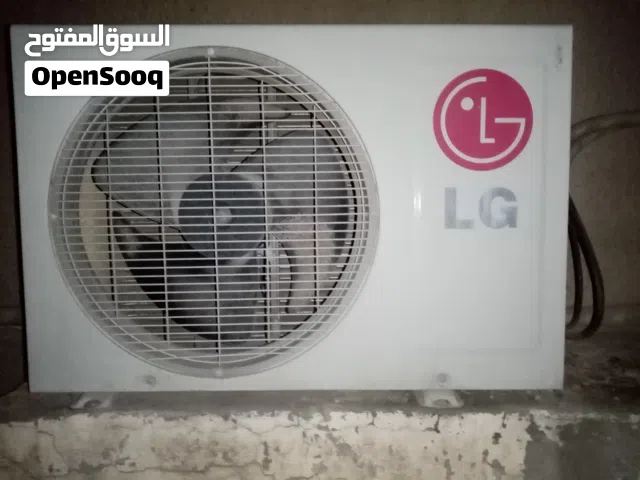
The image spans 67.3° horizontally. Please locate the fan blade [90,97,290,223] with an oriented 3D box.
[{"bbox_3d":[-0.181,-0.113,0.688,0.279,0.174,0.065,0,4,0],"label":"fan blade"}]

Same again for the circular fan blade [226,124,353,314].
[{"bbox_3d":[-0.040,-0.023,0.695,0.172,0.268,0.065,0,4,0],"label":"circular fan blade"}]

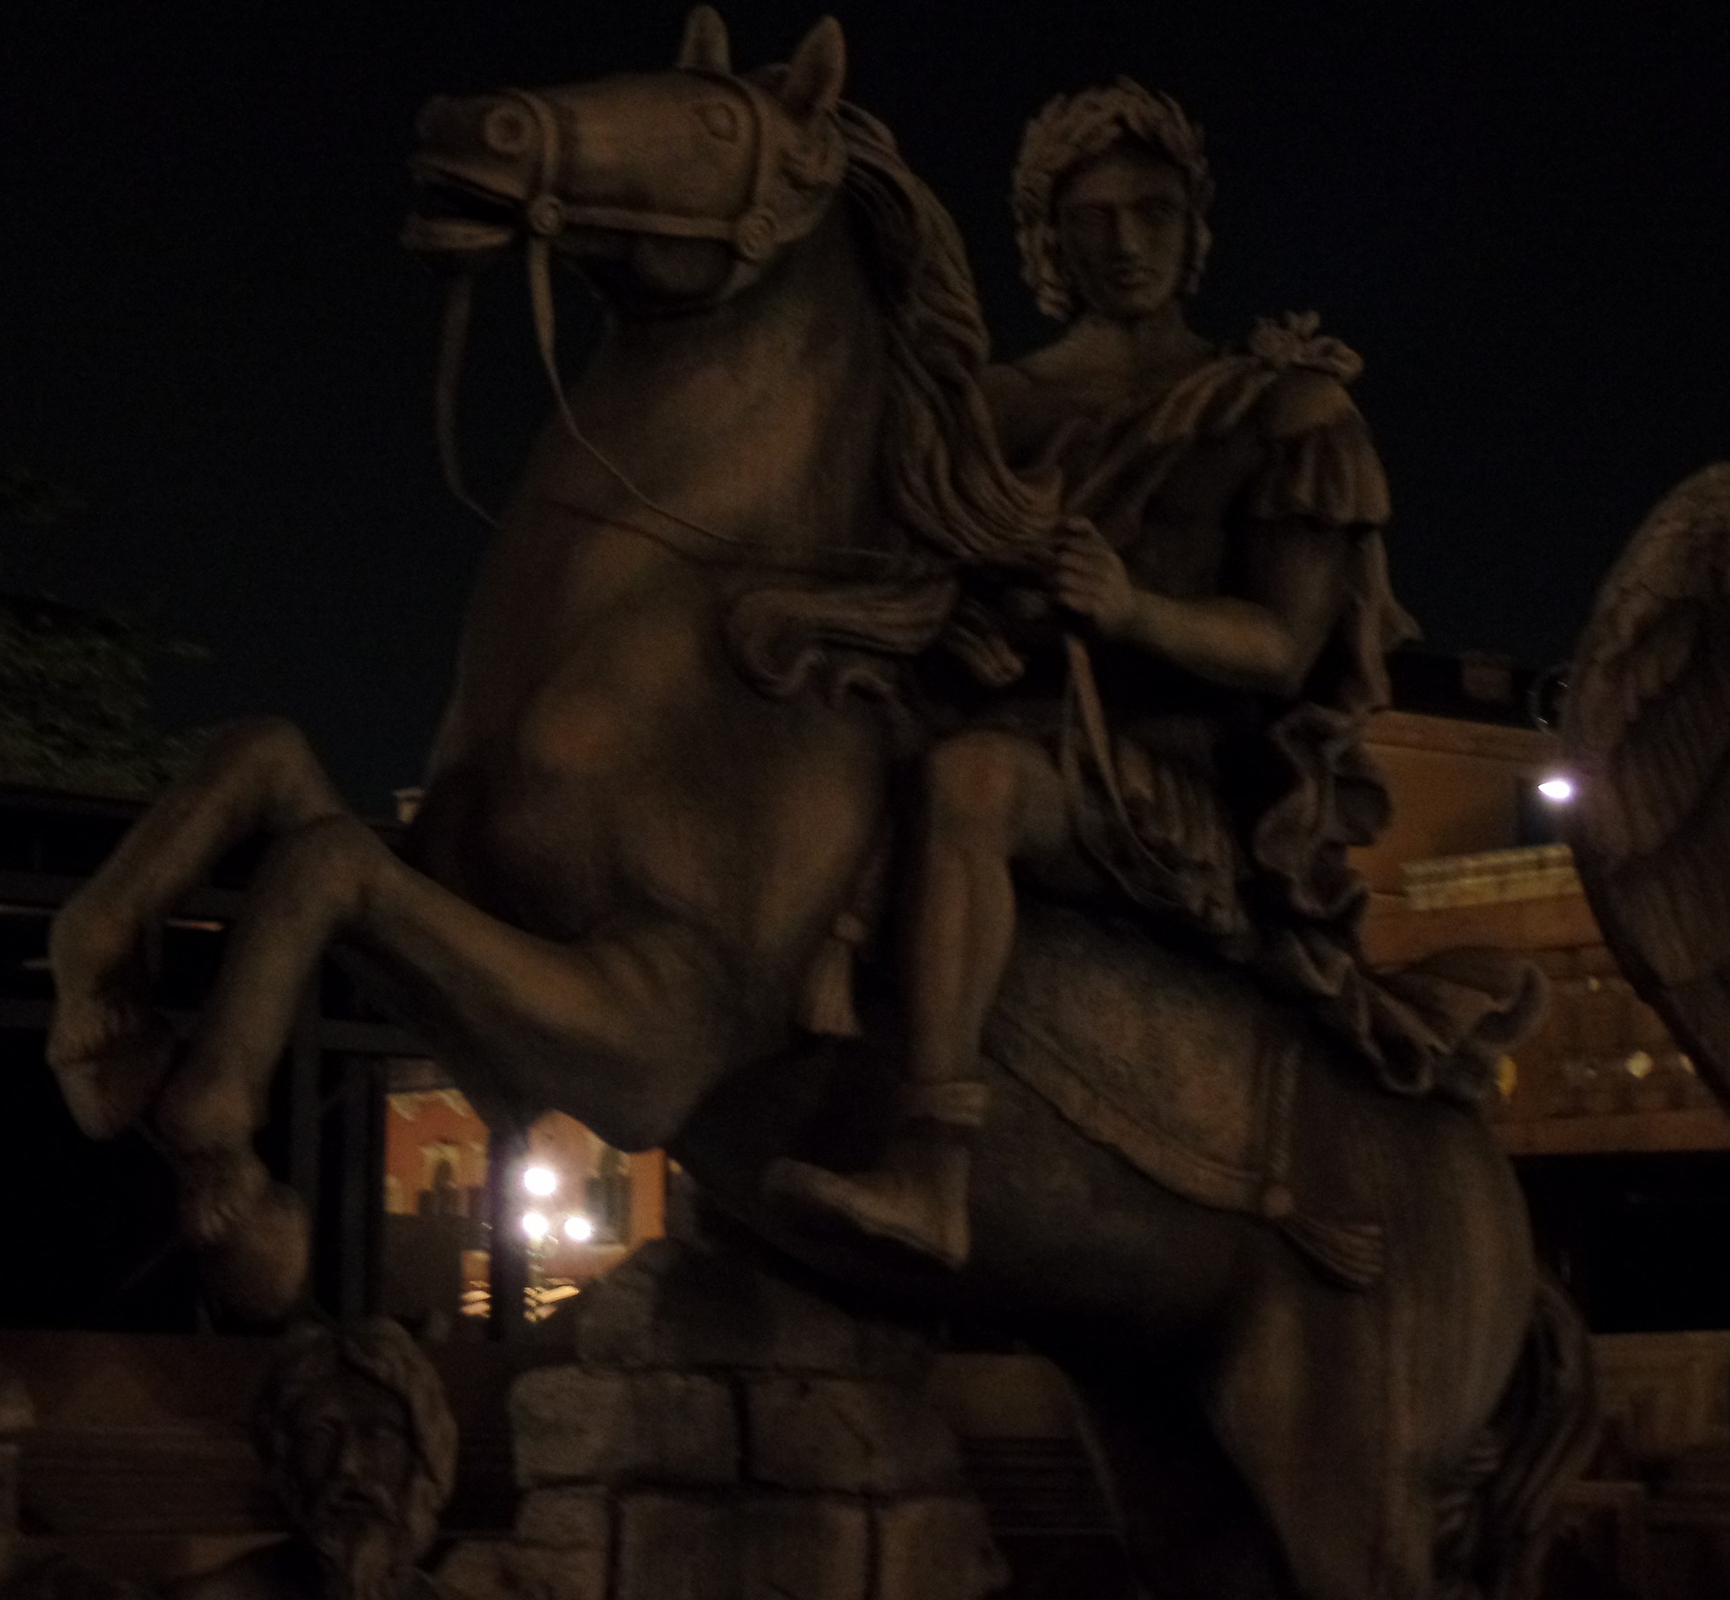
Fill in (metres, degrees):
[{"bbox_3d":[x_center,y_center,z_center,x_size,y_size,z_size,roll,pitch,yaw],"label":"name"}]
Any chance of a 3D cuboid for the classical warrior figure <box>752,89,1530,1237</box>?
[{"bbox_3d":[0.394,-0.191,7.500,1.120,1.860,1.050,7,-10,-42],"label":"classical warrior figure"}]

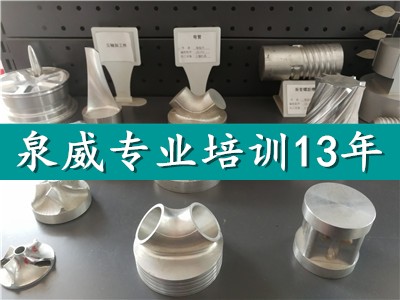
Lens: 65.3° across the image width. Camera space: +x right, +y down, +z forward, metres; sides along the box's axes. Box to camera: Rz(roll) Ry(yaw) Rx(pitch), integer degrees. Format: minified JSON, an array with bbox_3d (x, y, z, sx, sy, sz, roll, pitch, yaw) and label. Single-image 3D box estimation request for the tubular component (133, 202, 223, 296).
[{"bbox_3d":[-0.017,0.066,0.242,0.070,0.054,0.070,0,36,0],"label":"tubular component"}]

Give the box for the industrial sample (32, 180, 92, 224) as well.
[{"bbox_3d":[-0.125,0.039,0.281,0.050,0.030,0.050,0,34,-1],"label":"industrial sample"}]

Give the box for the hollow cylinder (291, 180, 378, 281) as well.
[{"bbox_3d":[0.102,0.062,0.244,0.048,0.057,0.048,0,36,0],"label":"hollow cylinder"}]

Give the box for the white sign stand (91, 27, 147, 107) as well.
[{"bbox_3d":[-0.118,-0.118,0.454,0.069,0.107,0.030,0,36,0],"label":"white sign stand"}]

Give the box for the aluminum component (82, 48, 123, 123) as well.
[{"bbox_3d":[-0.130,-0.076,0.396,0.052,0.105,0.052,0,36,0],"label":"aluminum component"}]

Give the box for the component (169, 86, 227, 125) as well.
[{"bbox_3d":[-0.007,-0.047,0.382,0.073,0.060,0.071,8,35,12],"label":"component"}]

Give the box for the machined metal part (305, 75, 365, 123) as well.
[{"bbox_3d":[0.155,-0.043,0.370,0.063,0.083,0.063,0,36,0],"label":"machined metal part"}]

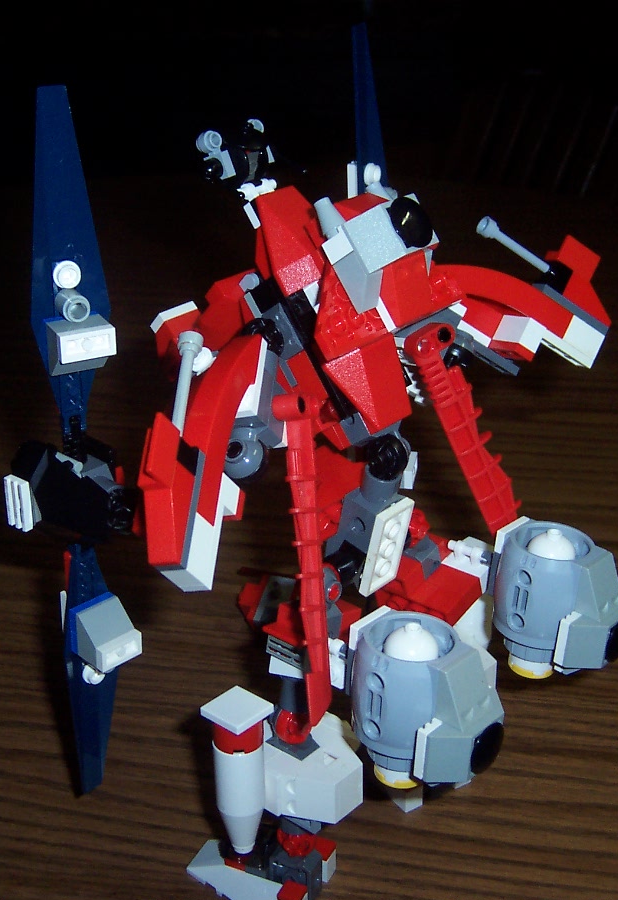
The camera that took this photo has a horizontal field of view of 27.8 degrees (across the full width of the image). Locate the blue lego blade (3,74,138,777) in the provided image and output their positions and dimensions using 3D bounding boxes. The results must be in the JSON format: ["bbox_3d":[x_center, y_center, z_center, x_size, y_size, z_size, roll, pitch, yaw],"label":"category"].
[{"bbox_3d":[-0.072,0.014,0.382,0.036,0.243,0.032,-17,31,-34],"label":"blue lego blade"}]

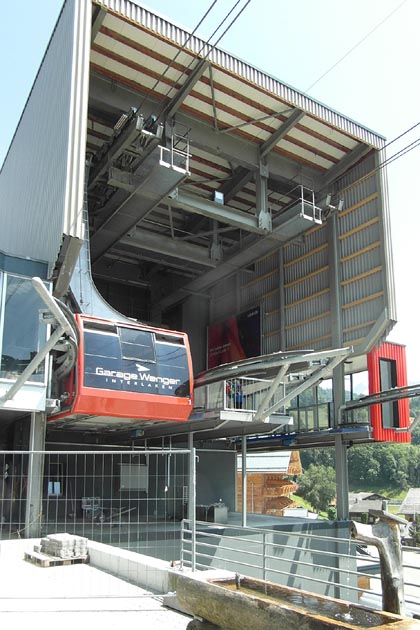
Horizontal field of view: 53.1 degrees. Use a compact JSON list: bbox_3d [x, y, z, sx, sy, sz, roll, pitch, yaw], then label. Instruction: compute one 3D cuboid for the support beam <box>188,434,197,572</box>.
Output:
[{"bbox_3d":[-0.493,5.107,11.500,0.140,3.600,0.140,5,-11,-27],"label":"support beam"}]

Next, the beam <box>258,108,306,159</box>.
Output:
[{"bbox_3d":[2.373,-6.103,14.250,0.300,0.360,2.294,5,-11,-21],"label":"beam"}]

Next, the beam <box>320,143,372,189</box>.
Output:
[{"bbox_3d":[5.035,-5.528,15.700,0.320,0.380,2.268,5,-17,-23],"label":"beam"}]

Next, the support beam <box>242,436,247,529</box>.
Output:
[{"bbox_3d":[1.150,5.567,14.000,0.120,2.989,0.120,5,-11,-27],"label":"support beam"}]

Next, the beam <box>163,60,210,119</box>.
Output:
[{"bbox_3d":[-0.761,-6.825,12.850,0.300,0.360,2.418,6,-10,-28],"label":"beam"}]

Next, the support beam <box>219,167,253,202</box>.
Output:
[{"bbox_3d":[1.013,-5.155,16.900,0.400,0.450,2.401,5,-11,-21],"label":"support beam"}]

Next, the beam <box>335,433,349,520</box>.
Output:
[{"bbox_3d":[5.029,6.171,16.000,0.340,3.341,0.340,5,-11,-27],"label":"beam"}]

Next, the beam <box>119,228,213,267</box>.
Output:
[{"bbox_3d":[-1.610,-2.739,17.350,4.147,0.500,0.380,11,-15,-27],"label":"beam"}]

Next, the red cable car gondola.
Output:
[{"bbox_3d":[-3.003,1.954,13.159,3.200,2.550,4.100,9,-16,-27],"label":"red cable car gondola"}]

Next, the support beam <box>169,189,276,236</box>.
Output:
[{"bbox_3d":[0.503,-3.373,14.100,3.846,0.480,0.350,12,-15,-26],"label":"support beam"}]

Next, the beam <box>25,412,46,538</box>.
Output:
[{"bbox_3d":[-4.557,4.177,11.000,0.310,3.201,0.310,5,-11,-27],"label":"beam"}]

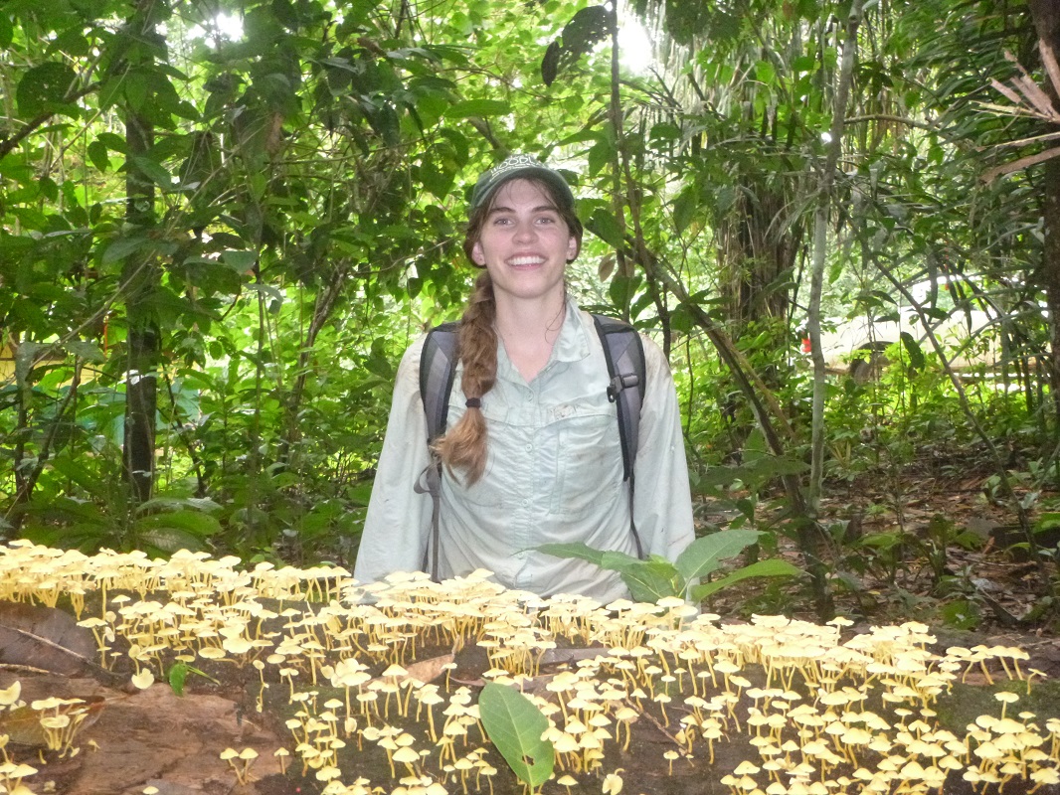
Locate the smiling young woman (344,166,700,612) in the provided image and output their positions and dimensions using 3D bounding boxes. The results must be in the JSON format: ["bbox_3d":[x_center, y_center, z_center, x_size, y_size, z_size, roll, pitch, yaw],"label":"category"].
[{"bbox_3d":[-0.010,0.420,2.120,0.540,1.600,0.360,0,3,5],"label":"smiling young woman"}]

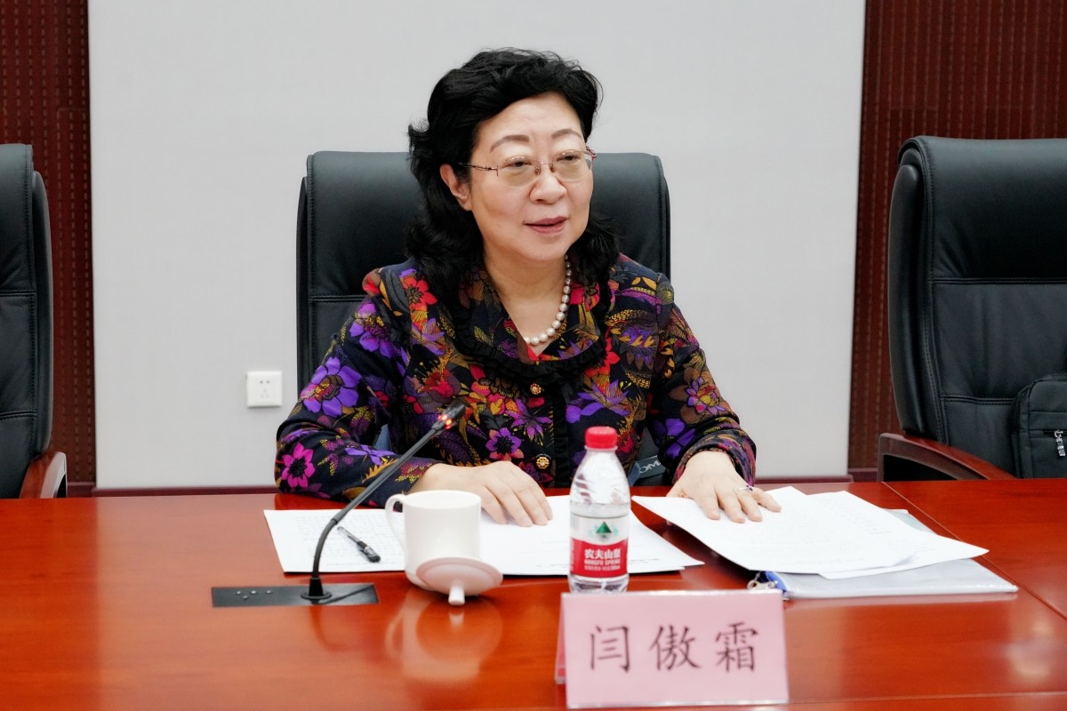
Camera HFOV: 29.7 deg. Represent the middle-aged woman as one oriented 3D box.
[{"bbox_3d":[-0.034,0.243,2.636,0.600,1.270,0.620,-1,9,-12],"label":"middle-aged woman"}]

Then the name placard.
[{"bbox_3d":[0.122,0.251,1.770,0.195,0.092,0.072,0,9,-7],"label":"name placard"}]

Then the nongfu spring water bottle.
[{"bbox_3d":[0.066,0.163,2.067,0.062,0.175,0.062,0,9,-5],"label":"nongfu spring water bottle"}]

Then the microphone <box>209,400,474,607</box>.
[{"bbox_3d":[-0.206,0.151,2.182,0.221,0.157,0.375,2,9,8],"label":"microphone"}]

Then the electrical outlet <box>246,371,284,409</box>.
[{"bbox_3d":[-0.671,0.083,5.034,0.086,0.086,0.010,0,9,-8],"label":"electrical outlet"}]

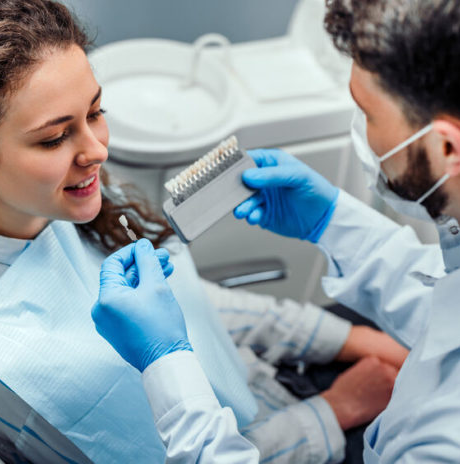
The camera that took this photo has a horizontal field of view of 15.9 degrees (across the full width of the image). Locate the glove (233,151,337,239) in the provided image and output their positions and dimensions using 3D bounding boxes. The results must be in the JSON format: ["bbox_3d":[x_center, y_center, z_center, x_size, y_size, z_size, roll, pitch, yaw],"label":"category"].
[{"bbox_3d":[0.060,-0.041,1.850,0.130,0.085,0.085,21,25,-3],"label":"glove"}]

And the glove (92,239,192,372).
[{"bbox_3d":[-0.095,0.080,1.780,0.090,0.140,0.090,-10,-5,-21],"label":"glove"}]

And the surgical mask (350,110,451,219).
[{"bbox_3d":[0.193,-0.080,1.749,0.110,0.130,0.145,-33,20,24],"label":"surgical mask"}]

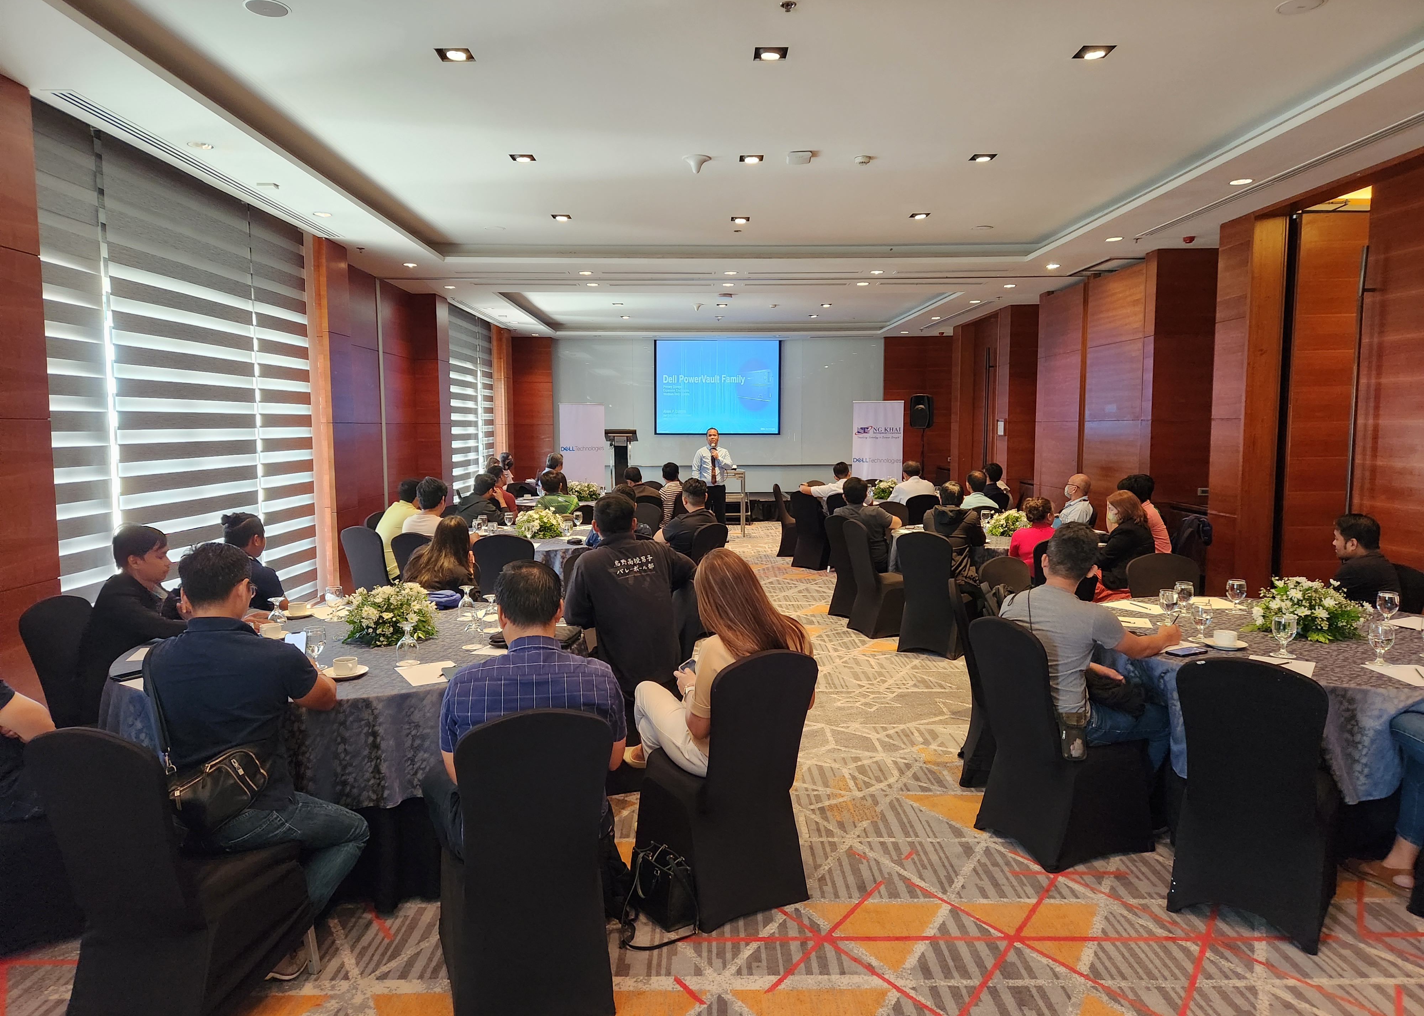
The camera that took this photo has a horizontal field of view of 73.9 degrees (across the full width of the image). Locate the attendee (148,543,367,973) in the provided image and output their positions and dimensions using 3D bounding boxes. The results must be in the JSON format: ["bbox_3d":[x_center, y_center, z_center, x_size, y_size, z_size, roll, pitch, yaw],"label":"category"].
[{"bbox_3d":[-1.310,0.763,2.809,0.560,1.320,0.740,2,5,17],"label":"attendee"}]

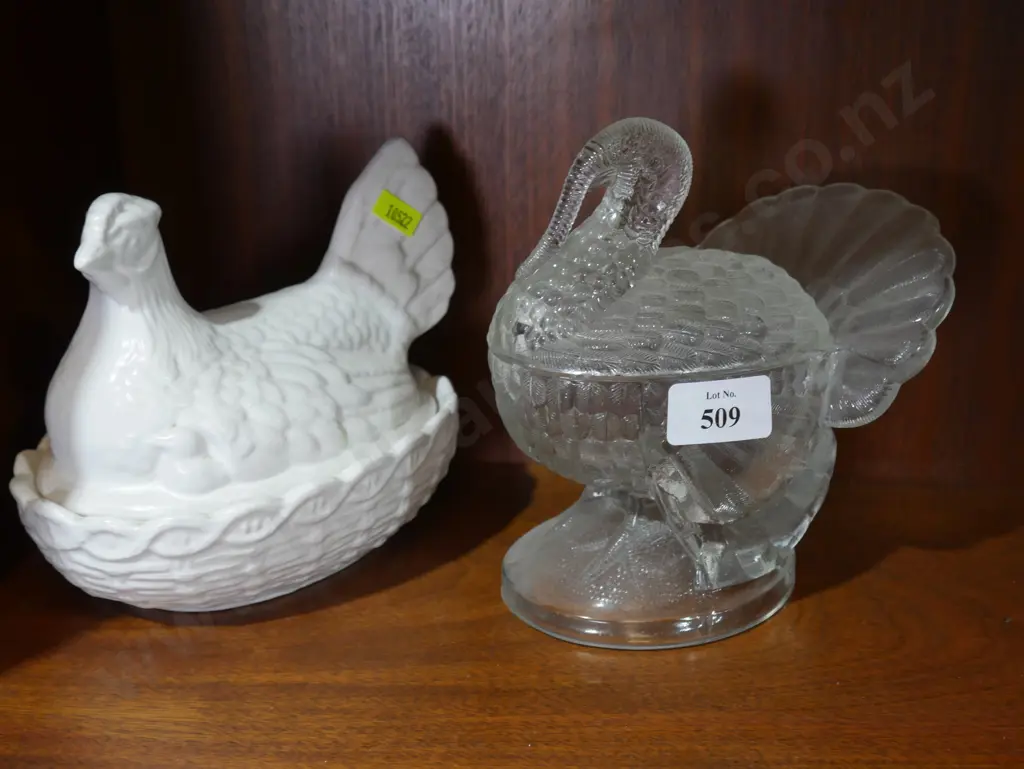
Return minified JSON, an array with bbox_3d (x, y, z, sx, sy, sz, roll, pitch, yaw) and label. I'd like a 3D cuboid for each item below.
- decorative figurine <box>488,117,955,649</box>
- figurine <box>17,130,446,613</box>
[{"bbox_3d":[0.066,-0.011,0.518,0.170,0.184,0.132,-13,21,-35],"label":"decorative figurine"},{"bbox_3d":[-0.107,-0.008,0.544,0.146,0.165,0.205,13,22,38],"label":"figurine"}]

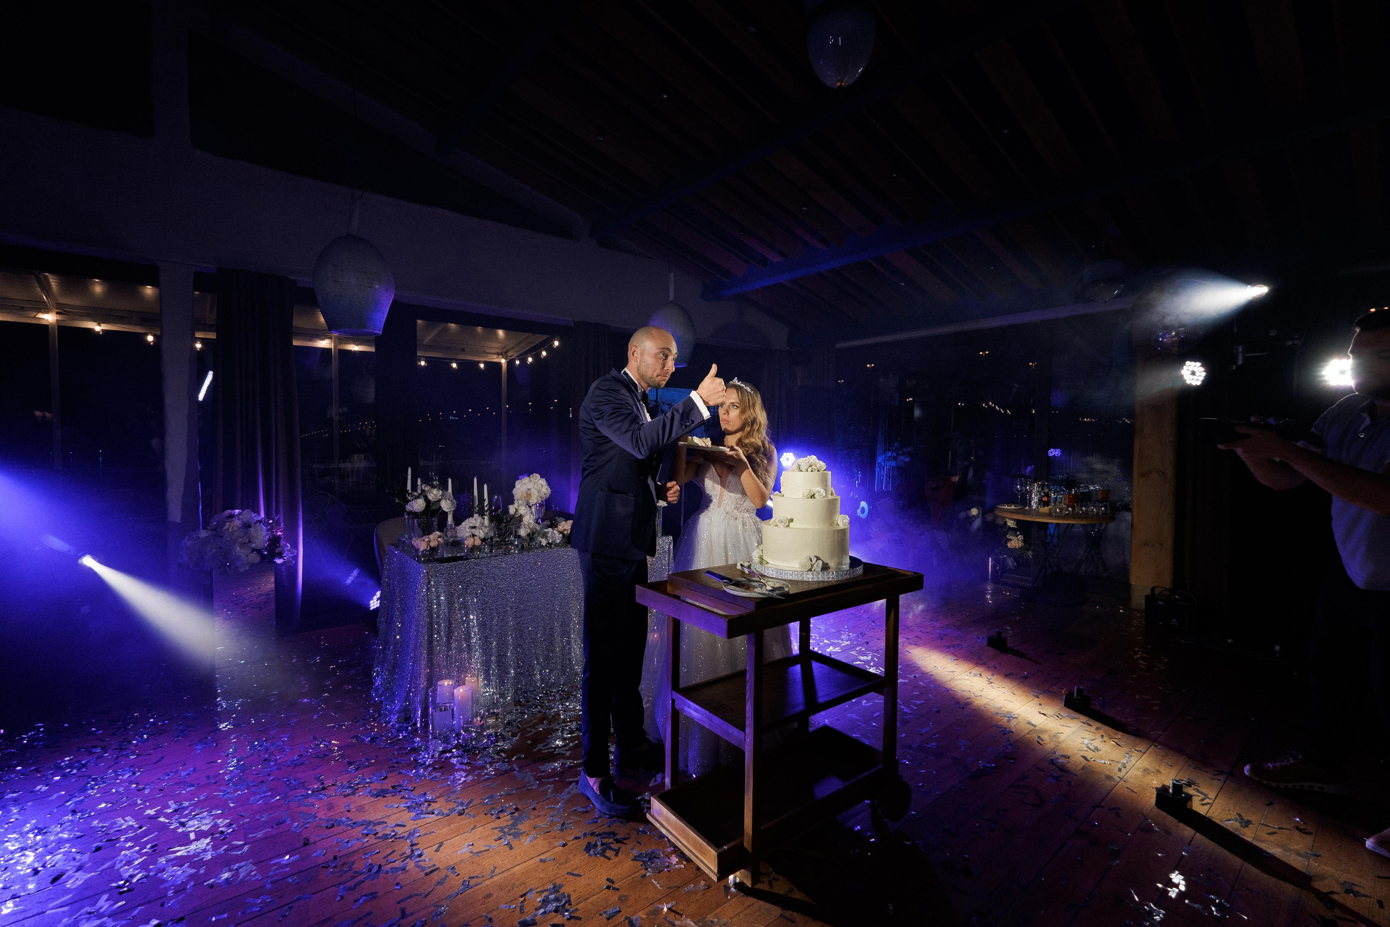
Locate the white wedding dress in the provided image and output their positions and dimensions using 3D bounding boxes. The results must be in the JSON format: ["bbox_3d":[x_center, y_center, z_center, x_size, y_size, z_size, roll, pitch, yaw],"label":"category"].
[{"bbox_3d":[0.103,0.608,2.581,0.700,1.270,0.700,1,1,22],"label":"white wedding dress"}]

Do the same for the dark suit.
[{"bbox_3d":[-0.195,0.426,2.208,0.500,1.550,0.510,1,1,14],"label":"dark suit"}]

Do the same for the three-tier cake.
[{"bbox_3d":[0.418,0.173,2.203,0.340,0.415,0.340,1,1,0],"label":"three-tier cake"}]

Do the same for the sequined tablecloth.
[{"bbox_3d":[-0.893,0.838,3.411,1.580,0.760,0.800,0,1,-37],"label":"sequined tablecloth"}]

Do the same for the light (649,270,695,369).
[{"bbox_3d":[-0.182,-1.210,4.880,0.400,0.800,0.400,1,1,0],"label":"light"}]

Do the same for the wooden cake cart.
[{"bbox_3d":[0.331,0.828,2.113,0.985,0.850,0.485,0,1,-37],"label":"wooden cake cart"}]

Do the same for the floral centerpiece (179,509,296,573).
[{"bbox_3d":[-2.254,0.383,2.857,0.480,0.310,0.430,0,1,-37],"label":"floral centerpiece"}]

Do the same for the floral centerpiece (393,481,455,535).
[{"bbox_3d":[-1.483,0.281,3.175,0.310,0.350,0.290,0,1,-37],"label":"floral centerpiece"}]

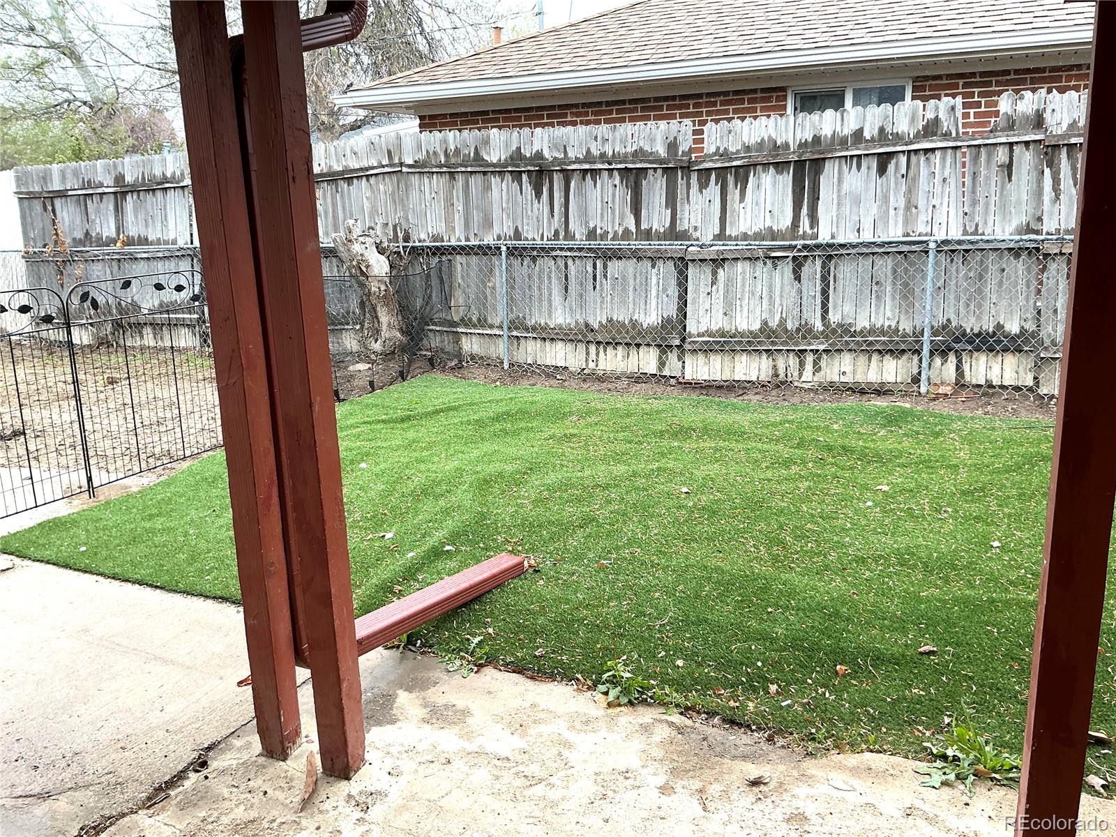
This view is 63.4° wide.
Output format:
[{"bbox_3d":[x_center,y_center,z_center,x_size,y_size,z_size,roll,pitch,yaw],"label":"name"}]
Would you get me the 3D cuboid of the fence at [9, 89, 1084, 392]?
[{"bbox_3d":[-1.208,-1.393,7.597,9.900,1.880,0.150,4,13,24],"label":"fence"}]

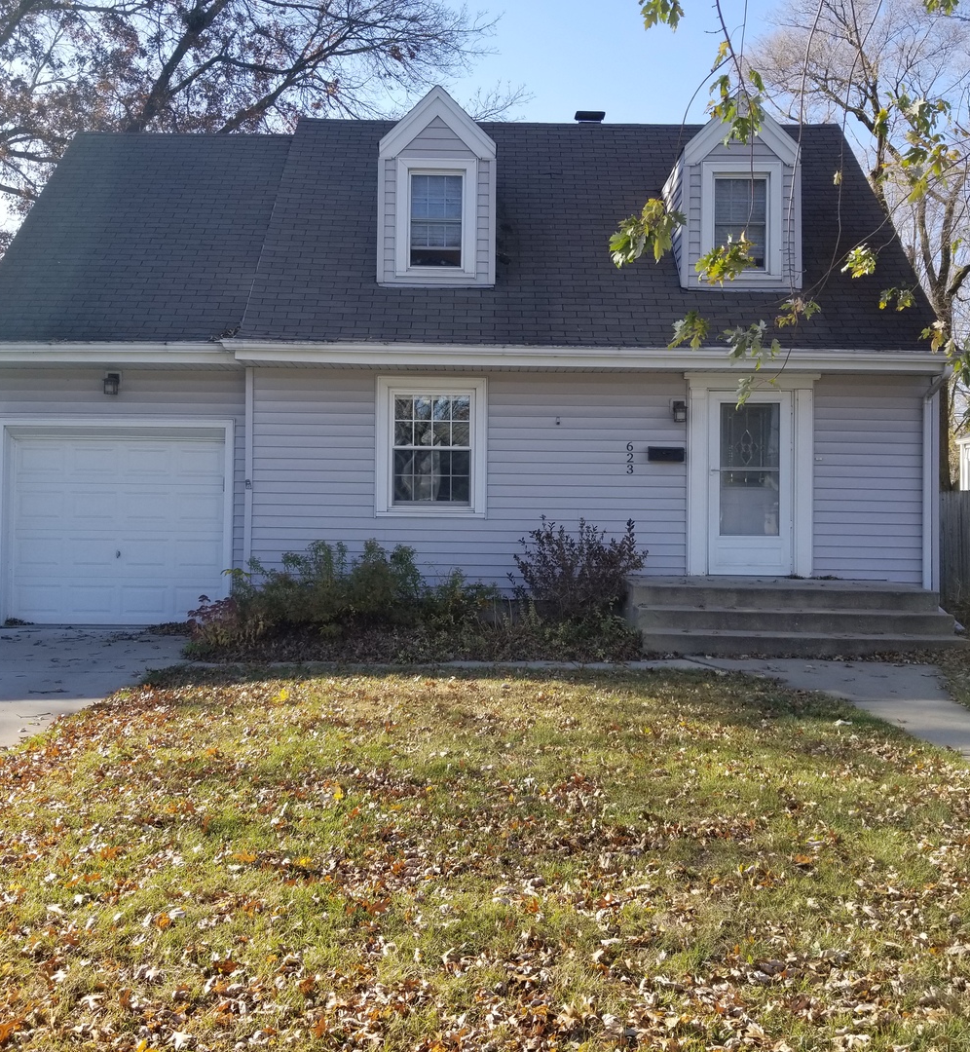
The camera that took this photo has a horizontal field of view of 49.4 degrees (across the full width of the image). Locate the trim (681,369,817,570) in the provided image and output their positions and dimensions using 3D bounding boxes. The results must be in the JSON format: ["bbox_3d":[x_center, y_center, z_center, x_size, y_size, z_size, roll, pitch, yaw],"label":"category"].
[{"bbox_3d":[2.919,-0.561,11.547,1.462,2.225,0.140,1,0,0],"label":"trim"}]

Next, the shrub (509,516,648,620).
[{"bbox_3d":[0.955,0.469,10.770,1.408,1.128,1.150,1,0,0],"label":"shrub"}]

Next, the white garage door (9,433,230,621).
[{"bbox_3d":[-4.164,0.025,11.880,2.480,2.150,0.140,1,-1,0],"label":"white garage door"}]

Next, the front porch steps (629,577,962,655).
[{"bbox_3d":[2.967,0.884,10.577,2.970,0.595,2.020,1,0,0],"label":"front porch steps"}]

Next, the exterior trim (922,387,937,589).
[{"bbox_3d":[4.871,-0.390,11.526,0.168,2.277,0.130,1,0,0],"label":"exterior trim"}]

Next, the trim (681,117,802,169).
[{"bbox_3d":[2.910,-4.501,12.065,1.330,0.860,0.220,1,0,0],"label":"trim"}]

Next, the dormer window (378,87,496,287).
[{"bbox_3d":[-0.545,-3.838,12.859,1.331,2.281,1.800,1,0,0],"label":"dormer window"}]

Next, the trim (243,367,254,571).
[{"bbox_3d":[-2.597,-0.566,11.571,0.108,2.346,0.080,1,0,0],"label":"trim"}]

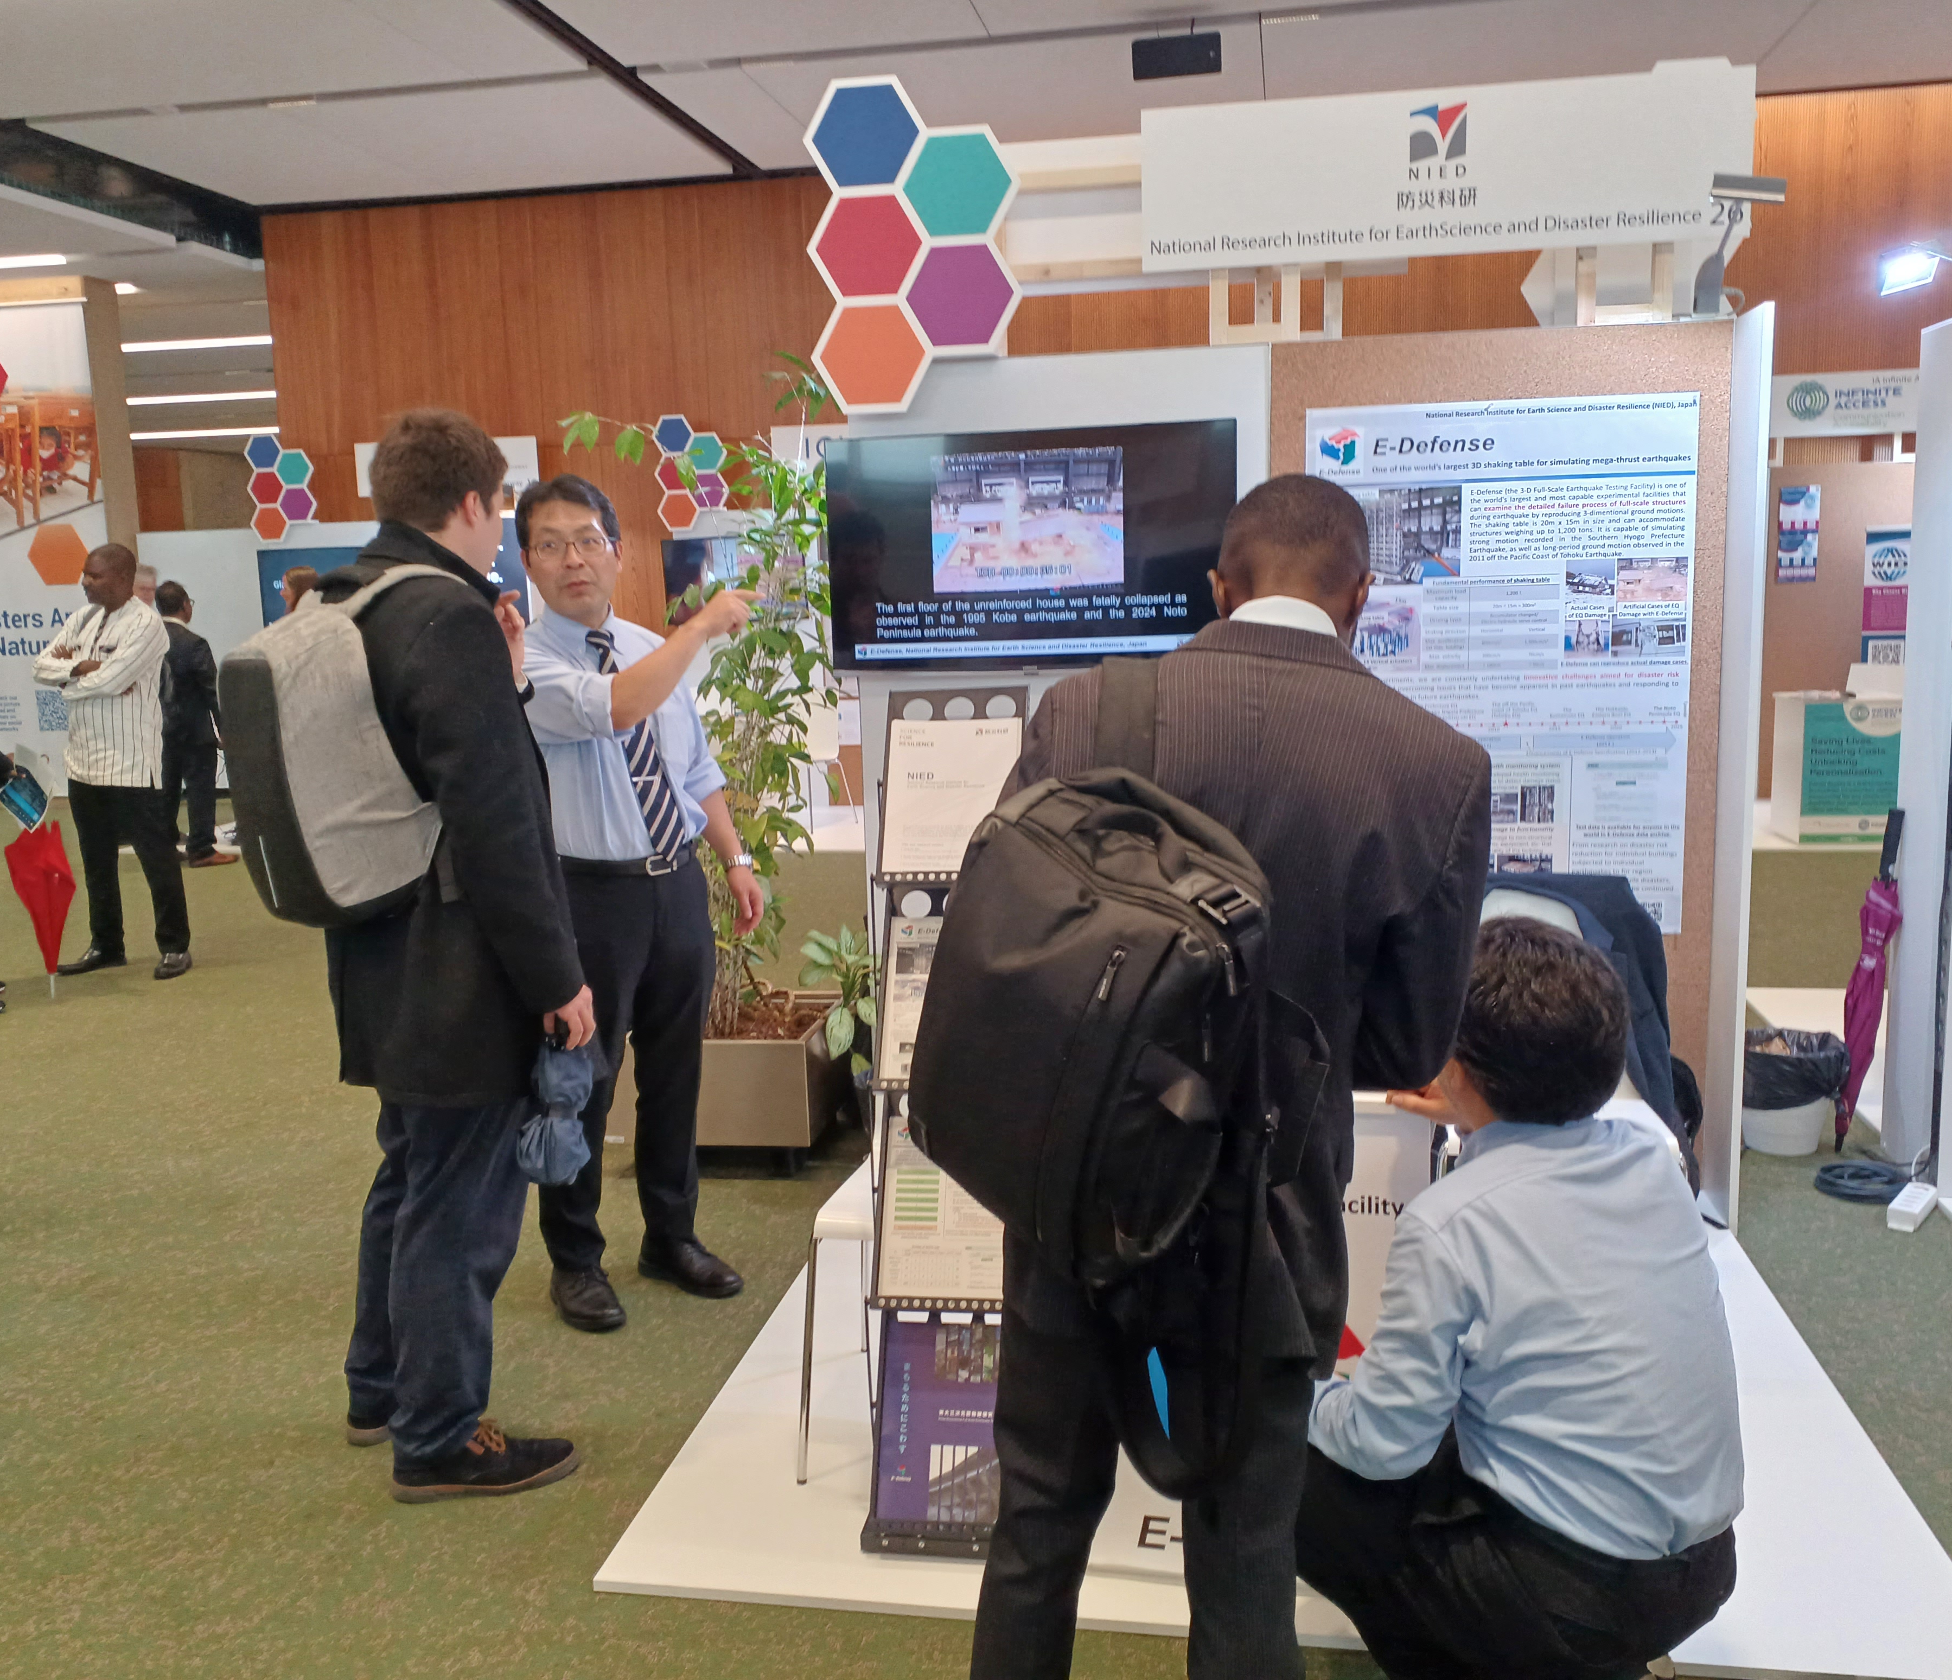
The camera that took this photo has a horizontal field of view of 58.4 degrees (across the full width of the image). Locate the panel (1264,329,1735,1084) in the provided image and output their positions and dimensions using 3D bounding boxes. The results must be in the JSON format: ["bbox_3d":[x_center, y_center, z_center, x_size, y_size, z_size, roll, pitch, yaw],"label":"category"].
[{"bbox_3d":[1.188,-0.168,4.030,0.990,1.920,0.050,0,9,10],"label":"panel"}]

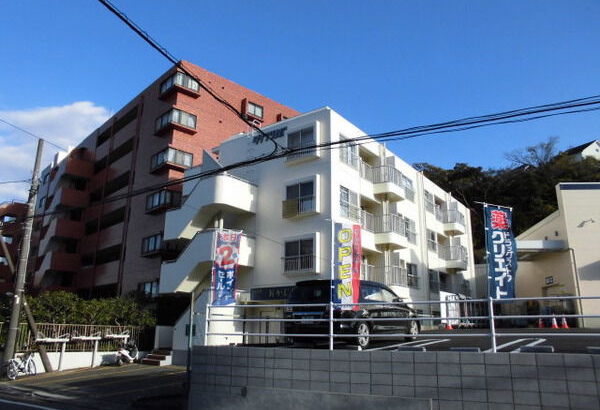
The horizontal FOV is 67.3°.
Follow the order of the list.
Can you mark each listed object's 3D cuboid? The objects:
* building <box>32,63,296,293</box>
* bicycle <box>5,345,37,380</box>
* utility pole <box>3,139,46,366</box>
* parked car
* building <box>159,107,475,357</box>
[{"bbox_3d":[-14.233,3.727,43.794,14.000,19.300,31.500,15,-21,-42],"label":"building"},{"bbox_3d":[-10.000,5.723,16.406,0.560,1.070,1.720,-1,-16,6],"label":"bicycle"},{"bbox_3d":[-10.935,1.797,17.969,0.330,9.539,0.330,9,-18,-31],"label":"utility pole"},{"bbox_3d":[1.616,2.962,12.194,1.710,1.550,4.580,-11,-19,35],"label":"parked car"},{"bbox_3d":[4.477,3.779,30.279,9.100,11.850,25.800,-11,-19,35],"label":"building"}]

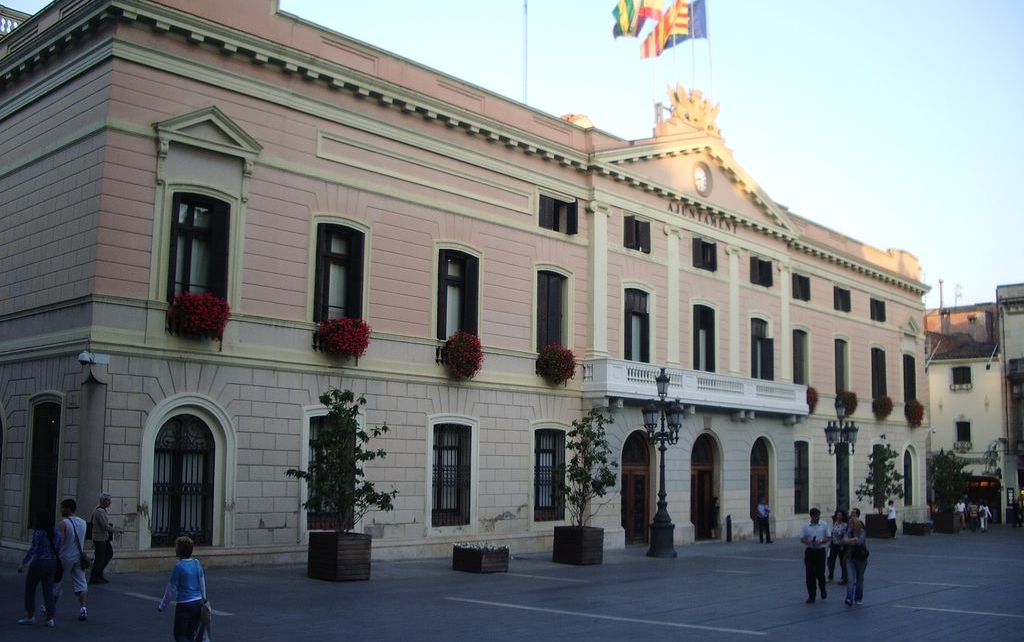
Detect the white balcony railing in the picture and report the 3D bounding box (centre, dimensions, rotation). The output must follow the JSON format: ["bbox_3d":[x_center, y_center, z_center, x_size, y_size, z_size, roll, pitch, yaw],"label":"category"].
[{"bbox_3d":[6.707,2.399,35.317,1.000,1.180,12.450,-6,-10,43],"label":"white balcony railing"}]

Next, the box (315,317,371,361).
[{"bbox_3d":[-3.983,0.436,24.400,0.520,0.900,1.300,-6,-10,43],"label":"box"}]

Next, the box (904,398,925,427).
[{"bbox_3d":[20.547,4.688,52.814,0.663,1.377,1.275,-7,-11,42],"label":"box"}]

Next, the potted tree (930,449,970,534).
[{"bbox_3d":[21.260,8.266,50.200,1.700,3.980,1.700,-6,-11,43],"label":"potted tree"}]

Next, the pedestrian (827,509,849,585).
[{"bbox_3d":[7.356,5.119,23.400,0.520,1.680,0.380,-1,-8,14],"label":"pedestrian"}]

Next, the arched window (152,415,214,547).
[{"bbox_3d":[-7.234,3.545,22.800,0.250,2.860,1.480,-6,-11,43],"label":"arched window"}]

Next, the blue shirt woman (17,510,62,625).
[{"bbox_3d":[-6.564,3.435,14.400,0.540,1.580,0.440,7,-9,-35],"label":"blue shirt woman"}]

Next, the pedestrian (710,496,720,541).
[{"bbox_3d":[7.429,7.192,37.800,0.380,1.580,0.440,-6,-10,43],"label":"pedestrian"}]

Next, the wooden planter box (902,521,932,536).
[{"bbox_3d":[17.624,9.031,45.000,0.950,0.600,0.950,-6,-10,43],"label":"wooden planter box"}]

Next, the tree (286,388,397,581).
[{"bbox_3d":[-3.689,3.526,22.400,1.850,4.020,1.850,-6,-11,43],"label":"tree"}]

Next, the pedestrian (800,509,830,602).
[{"bbox_3d":[5.804,4.484,19.800,0.560,1.760,0.420,-1,-8,17],"label":"pedestrian"}]

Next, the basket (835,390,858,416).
[{"bbox_3d":[15.359,3.754,47.400,0.750,1.120,1.100,-6,-11,43],"label":"basket"}]

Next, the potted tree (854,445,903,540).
[{"bbox_3d":[14.920,6.887,42.147,1.530,3.978,1.530,-7,-11,42],"label":"potted tree"}]

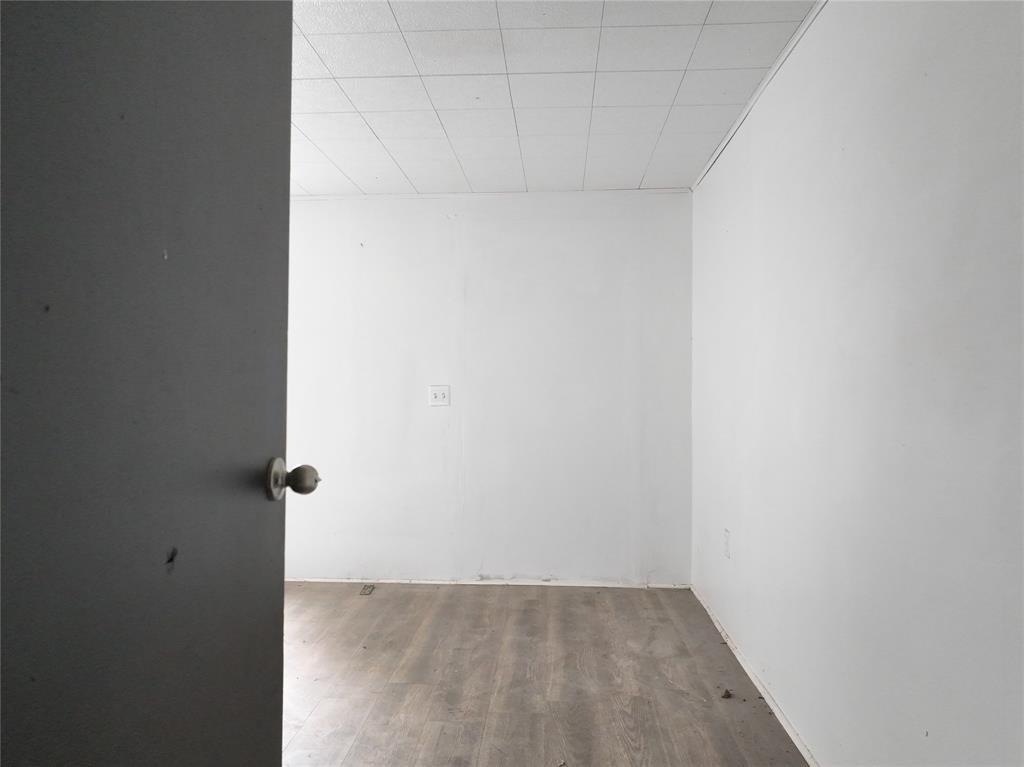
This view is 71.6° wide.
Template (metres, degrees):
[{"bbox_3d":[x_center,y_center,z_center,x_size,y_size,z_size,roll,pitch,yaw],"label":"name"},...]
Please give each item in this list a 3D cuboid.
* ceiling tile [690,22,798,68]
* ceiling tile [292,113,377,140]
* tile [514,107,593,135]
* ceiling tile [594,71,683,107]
[{"bbox_3d":[0.726,-1.076,2.253,0.287,0.015,0.305,0,0,4],"label":"ceiling tile"},{"bbox_3d":[-0.744,-1.081,2.964,0.305,0.015,0.305,0,0,4],"label":"ceiling tile"},{"bbox_3d":[0.168,-1.076,2.901,0.303,0.016,0.303,0,0,4],"label":"tile"},{"bbox_3d":[0.451,-1.076,2.577,0.305,0.015,0.305,0,0,4],"label":"ceiling tile"}]

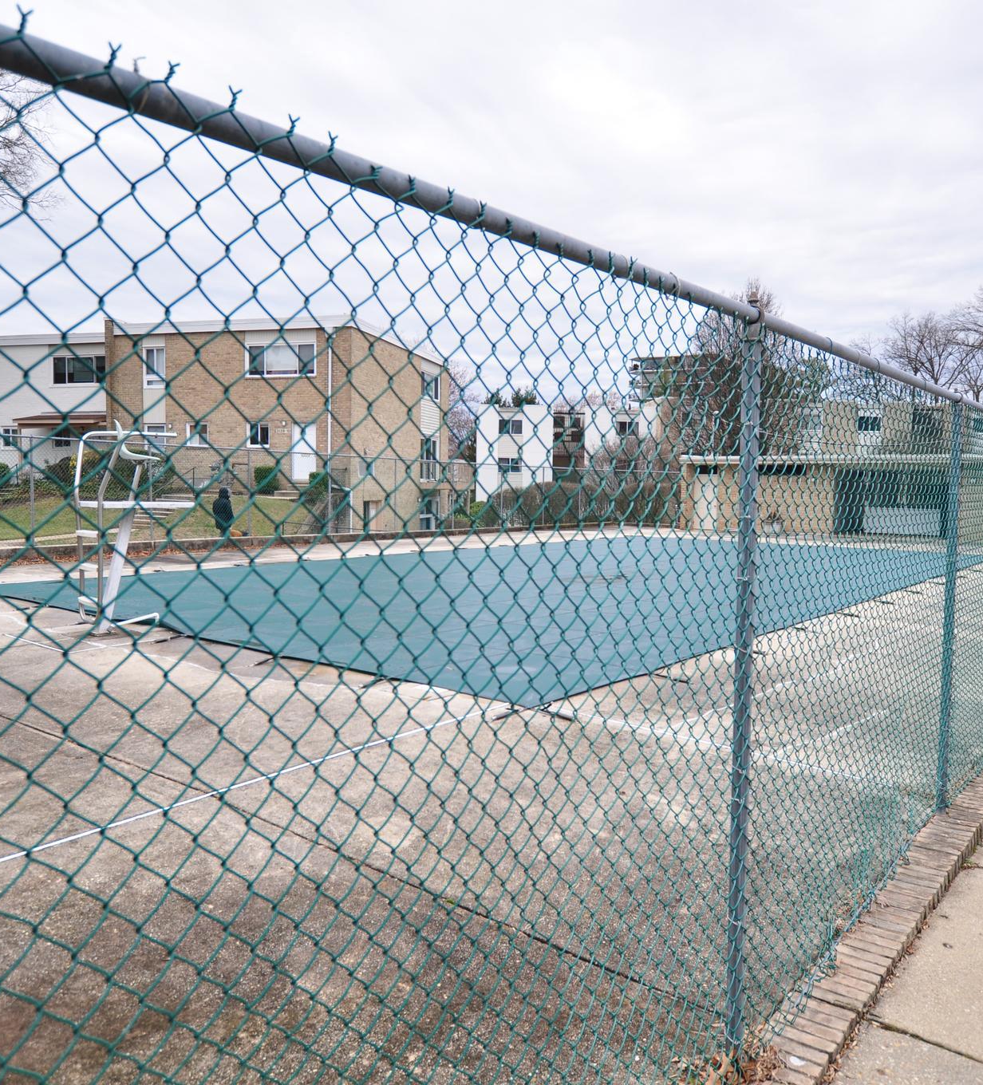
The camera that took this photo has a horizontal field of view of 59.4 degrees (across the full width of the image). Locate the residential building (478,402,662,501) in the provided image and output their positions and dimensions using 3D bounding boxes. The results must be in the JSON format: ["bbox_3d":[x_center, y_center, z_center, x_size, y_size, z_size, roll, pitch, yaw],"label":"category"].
[{"bbox_3d":[5.417,-5.966,68.510,13.752,8.761,11.500,0,3,-2],"label":"residential building"}]

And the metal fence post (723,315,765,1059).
[{"bbox_3d":[0.699,0.419,2.371,0.048,2.084,0.048,3,4,39],"label":"metal fence post"}]

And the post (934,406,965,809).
[{"bbox_3d":[2.267,0.327,4.250,0.048,2.054,0.048,3,4,39],"label":"post"}]

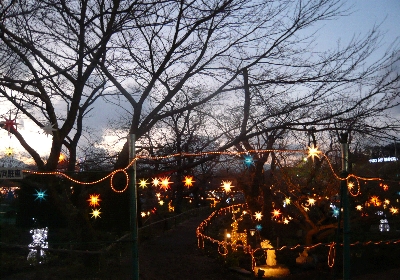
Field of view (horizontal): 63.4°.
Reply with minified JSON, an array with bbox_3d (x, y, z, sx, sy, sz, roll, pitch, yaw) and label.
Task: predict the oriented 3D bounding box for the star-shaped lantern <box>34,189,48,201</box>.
[{"bbox_3d":[-4.684,1.600,9.500,0.380,0.380,0.320,0,-3,-26],"label":"star-shaped lantern"}]

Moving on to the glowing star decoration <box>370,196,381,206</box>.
[{"bbox_3d":[7.053,2.471,13.000,0.400,0.400,0.330,-2,-3,28],"label":"glowing star decoration"}]

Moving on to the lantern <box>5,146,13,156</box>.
[{"bbox_3d":[-5.920,0.355,10.000,0.266,0.309,0.226,4,-8,-30],"label":"lantern"}]

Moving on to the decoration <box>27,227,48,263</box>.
[{"bbox_3d":[-4.621,3.000,9.200,0.620,1.080,0.500,-1,-3,-6],"label":"decoration"}]

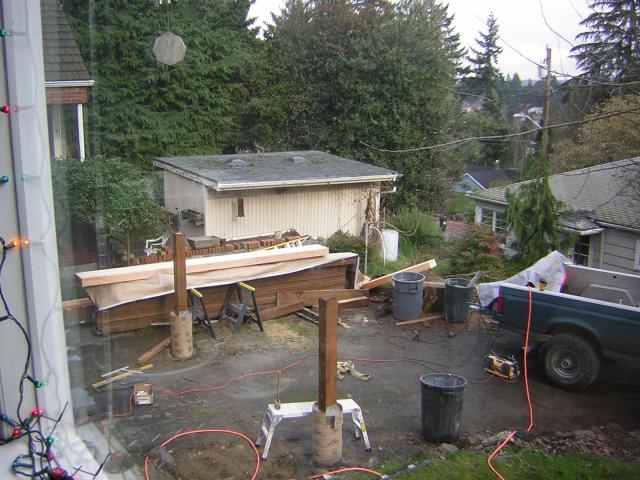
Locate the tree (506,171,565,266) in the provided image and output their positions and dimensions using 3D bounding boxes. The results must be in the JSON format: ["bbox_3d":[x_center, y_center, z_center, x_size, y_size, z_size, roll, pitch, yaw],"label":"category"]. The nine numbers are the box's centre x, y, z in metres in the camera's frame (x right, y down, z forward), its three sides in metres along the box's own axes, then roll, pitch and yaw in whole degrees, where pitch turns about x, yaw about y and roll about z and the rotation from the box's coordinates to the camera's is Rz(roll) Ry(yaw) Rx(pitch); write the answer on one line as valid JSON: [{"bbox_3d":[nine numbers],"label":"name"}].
[{"bbox_3d":[5.515,-0.303,16.800,1.600,2.802,1.600,4,11,18],"label":"tree"}]

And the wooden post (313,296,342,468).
[{"bbox_3d":[0.088,1.416,6.587,0.310,1.730,0.310,-6,12,-30],"label":"wooden post"}]

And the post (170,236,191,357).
[{"bbox_3d":[-1.988,0.791,9.476,0.310,1.780,0.310,-6,12,-30],"label":"post"}]

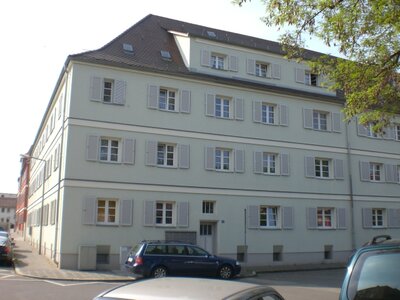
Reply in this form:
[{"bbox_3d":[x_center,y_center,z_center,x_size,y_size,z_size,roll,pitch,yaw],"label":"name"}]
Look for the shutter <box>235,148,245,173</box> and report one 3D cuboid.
[{"bbox_3d":[2.269,0.621,24.906,0.640,1.360,0.050,5,-12,-24],"label":"shutter"}]

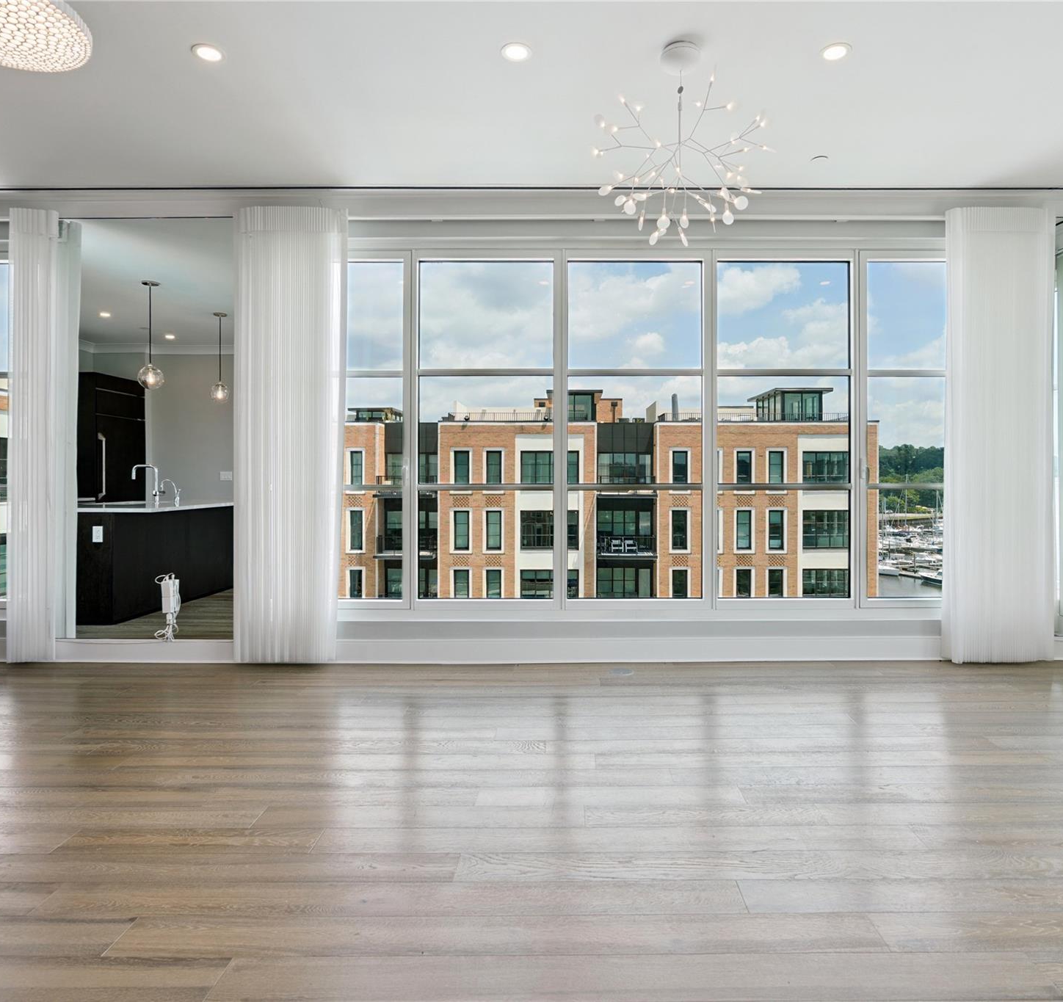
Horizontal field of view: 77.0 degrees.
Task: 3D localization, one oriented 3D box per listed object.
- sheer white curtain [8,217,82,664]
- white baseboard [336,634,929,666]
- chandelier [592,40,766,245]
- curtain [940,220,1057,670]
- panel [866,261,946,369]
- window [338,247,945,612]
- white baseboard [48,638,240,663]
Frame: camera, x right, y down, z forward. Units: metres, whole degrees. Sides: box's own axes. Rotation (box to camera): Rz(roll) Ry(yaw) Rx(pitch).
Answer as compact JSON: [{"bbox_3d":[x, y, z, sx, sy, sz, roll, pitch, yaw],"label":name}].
[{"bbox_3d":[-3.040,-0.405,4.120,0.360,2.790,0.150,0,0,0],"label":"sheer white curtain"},{"bbox_3d":[0.685,0.942,4.210,3.849,0.174,0.030,0,0,0],"label":"white baseboard"},{"bbox_3d":[0.639,-1.485,2.830,0.750,0.810,0.750,0,0,0],"label":"chandelier"},{"bbox_3d":[2.855,-0.415,4.120,0.650,2.810,0.150,0,0,0],"label":"curtain"},{"bbox_3d":[2.449,-1.189,4.280,0.617,0.708,0.030,0,0,0],"label":"panel"},{"bbox_3d":[0.695,-0.434,4.250,4.147,2.407,0.120,0,0,0],"label":"window"},{"bbox_3d":[-2.439,0.940,4.210,1.169,0.163,0.030,0,0,0],"label":"white baseboard"}]

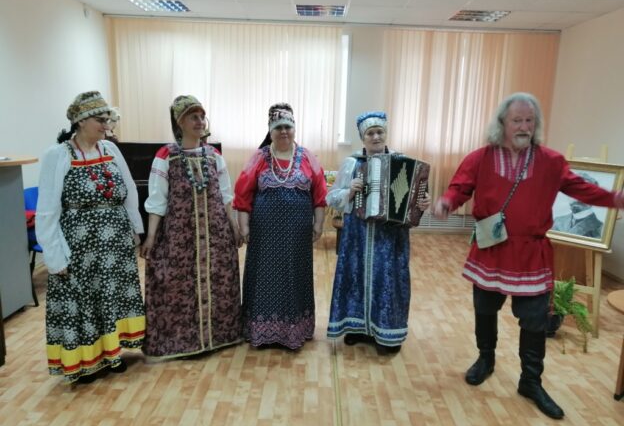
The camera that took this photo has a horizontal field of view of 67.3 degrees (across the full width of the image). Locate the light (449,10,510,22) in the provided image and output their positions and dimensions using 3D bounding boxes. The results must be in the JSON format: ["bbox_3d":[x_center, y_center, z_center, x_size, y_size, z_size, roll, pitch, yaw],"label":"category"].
[{"bbox_3d":[1.907,-2.241,5.345,0.585,0.060,0.585,2,11,1],"label":"light"}]

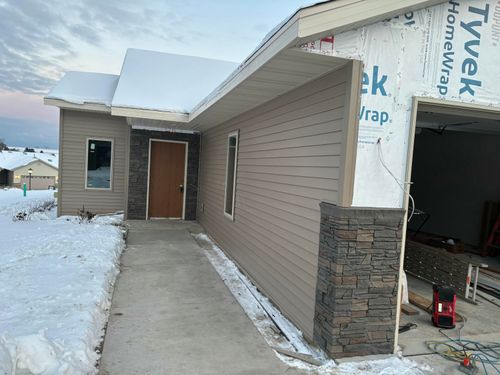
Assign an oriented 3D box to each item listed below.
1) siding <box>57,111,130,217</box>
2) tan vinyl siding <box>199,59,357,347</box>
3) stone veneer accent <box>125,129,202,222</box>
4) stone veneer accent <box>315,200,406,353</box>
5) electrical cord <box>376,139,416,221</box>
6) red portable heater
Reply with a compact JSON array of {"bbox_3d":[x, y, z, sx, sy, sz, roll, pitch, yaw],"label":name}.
[{"bbox_3d":[-4.584,-0.635,11.146,1.936,3.088,0.104,2,3,-17],"label":"siding"},{"bbox_3d":[-0.261,-0.013,6.582,0.096,2.456,7.408,2,3,-17],"label":"tan vinyl siding"},{"bbox_3d":[-2.218,-0.308,9.859,1.792,2.379,0.104,2,3,-17],"label":"stone veneer accent"},{"bbox_3d":[0.931,0.778,3.249,0.608,1.232,0.368,2,3,-17],"label":"stone veneer accent"},{"bbox_3d":[1.192,-0.059,3.126,0.380,0.670,0.120,2,3,-17],"label":"electrical cord"},{"bbox_3d":[2.010,1.213,3.887,0.200,0.410,0.170,3,3,-3],"label":"red portable heater"}]

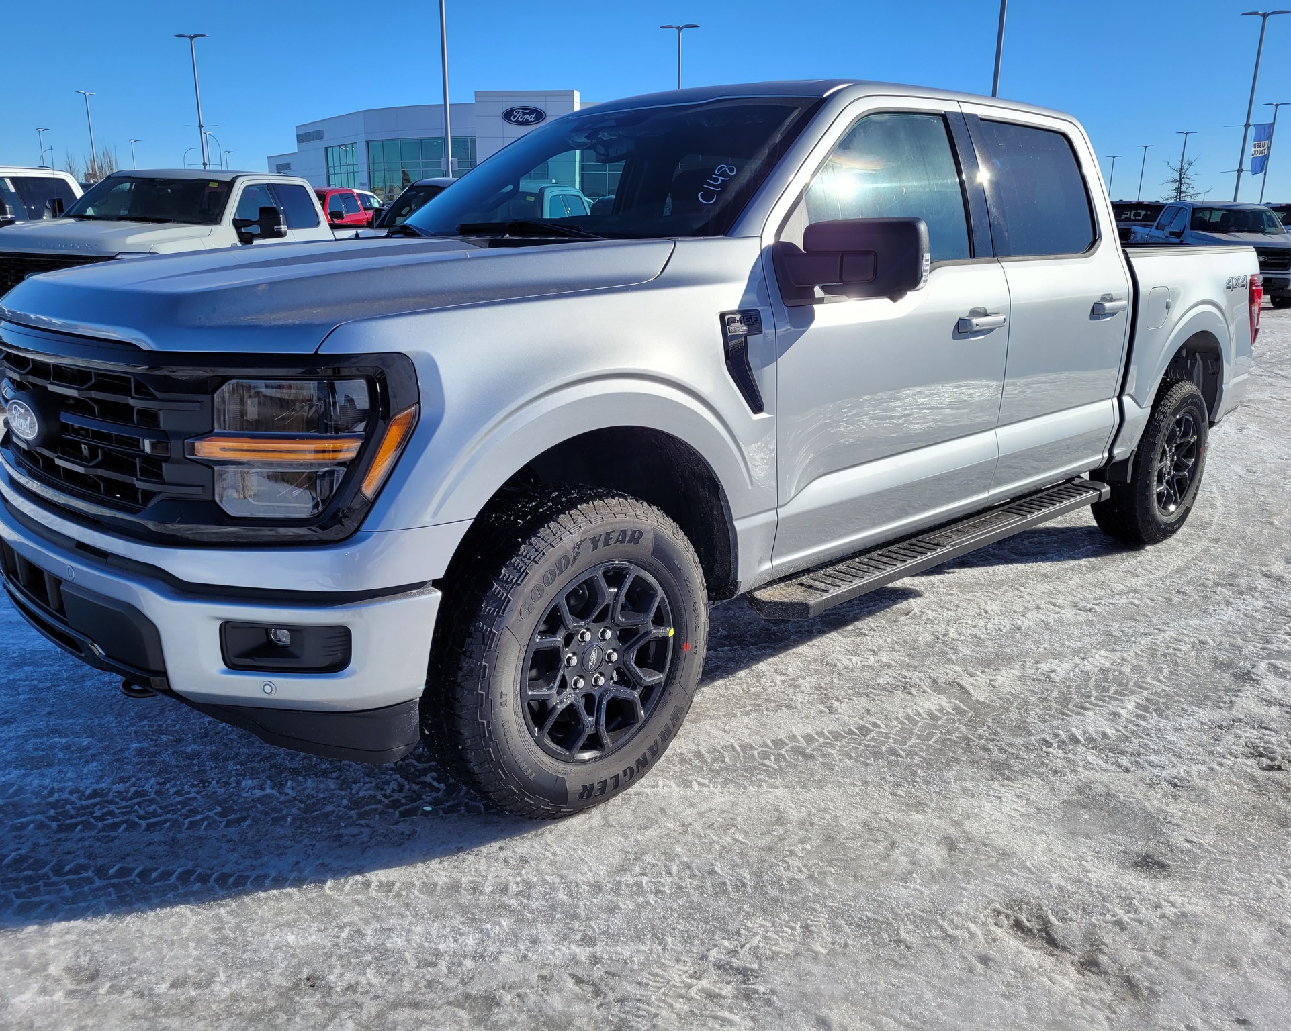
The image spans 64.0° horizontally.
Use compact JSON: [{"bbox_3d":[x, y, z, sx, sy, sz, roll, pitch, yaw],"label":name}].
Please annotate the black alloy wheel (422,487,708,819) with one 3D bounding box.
[{"bbox_3d":[-0.188,0.331,2.547,0.280,0.800,0.800,14,20,42],"label":"black alloy wheel"}]

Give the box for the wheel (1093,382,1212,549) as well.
[{"bbox_3d":[2.472,-0.263,5.044,0.800,0.800,0.280,-13,20,-43],"label":"wheel"}]

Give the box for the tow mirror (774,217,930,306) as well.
[{"bbox_3d":[0.521,-0.652,2.645,0.180,0.210,0.415,-13,20,-43],"label":"tow mirror"}]

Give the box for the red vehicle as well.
[{"bbox_3d":[-8.010,-6.950,25.120,2.040,1.970,5.900,3,16,8],"label":"red vehicle"}]

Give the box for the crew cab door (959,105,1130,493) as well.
[{"bbox_3d":[1.519,-0.788,3.962,1.120,1.360,0.260,-13,20,-43],"label":"crew cab door"}]

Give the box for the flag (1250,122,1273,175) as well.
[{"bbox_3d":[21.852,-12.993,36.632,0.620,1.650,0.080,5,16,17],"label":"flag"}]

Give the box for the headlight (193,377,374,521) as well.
[{"bbox_3d":[-0.752,-0.145,2.147,0.430,0.300,0.180,8,16,30],"label":"headlight"}]

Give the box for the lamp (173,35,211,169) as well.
[{"bbox_3d":[-18.681,-15.191,43.675,1.500,9.420,0.350,2,15,8],"label":"lamp"}]

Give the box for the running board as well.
[{"bbox_3d":[1.160,0.079,3.759,2.100,0.065,0.180,-14,20,-42],"label":"running board"}]

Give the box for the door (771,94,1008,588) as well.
[{"bbox_3d":[0.721,-0.600,3.213,1.310,1.360,0.260,-13,20,-43],"label":"door"}]

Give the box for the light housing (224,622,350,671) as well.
[{"bbox_3d":[-0.719,0.266,2.115,0.255,0.105,0.100,4,15,11],"label":"light housing"}]

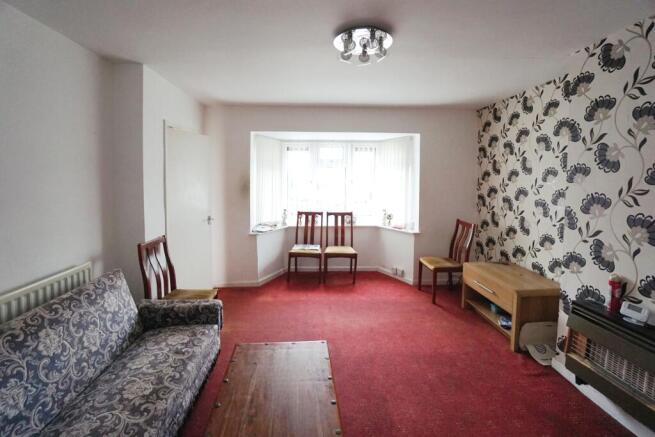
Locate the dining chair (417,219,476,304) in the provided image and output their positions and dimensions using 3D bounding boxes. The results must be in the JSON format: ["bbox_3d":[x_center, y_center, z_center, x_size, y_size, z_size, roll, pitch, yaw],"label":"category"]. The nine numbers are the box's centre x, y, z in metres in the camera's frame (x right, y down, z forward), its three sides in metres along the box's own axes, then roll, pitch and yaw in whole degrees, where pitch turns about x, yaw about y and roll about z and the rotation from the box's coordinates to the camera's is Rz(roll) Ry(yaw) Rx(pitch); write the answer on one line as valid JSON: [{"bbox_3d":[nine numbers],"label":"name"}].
[{"bbox_3d":[1.460,0.519,3.384,0.530,0.950,0.470,0,7,-3],"label":"dining chair"}]

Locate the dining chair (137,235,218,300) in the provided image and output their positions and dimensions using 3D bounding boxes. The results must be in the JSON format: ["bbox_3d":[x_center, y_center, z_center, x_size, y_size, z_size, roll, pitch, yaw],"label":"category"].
[{"bbox_3d":[-1.270,0.675,2.439,0.540,0.950,0.470,0,7,4],"label":"dining chair"}]

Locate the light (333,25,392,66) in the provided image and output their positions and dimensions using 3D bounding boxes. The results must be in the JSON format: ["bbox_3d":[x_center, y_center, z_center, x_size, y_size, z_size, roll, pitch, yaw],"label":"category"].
[{"bbox_3d":[0.228,-1.094,1.761,0.385,0.110,0.385,0,7,0],"label":"light"}]

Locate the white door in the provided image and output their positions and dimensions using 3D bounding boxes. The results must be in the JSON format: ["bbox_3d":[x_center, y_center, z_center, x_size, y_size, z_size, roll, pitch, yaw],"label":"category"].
[{"bbox_3d":[-1.425,0.079,2.912,0.045,1.980,0.720,1,7,11],"label":"white door"}]

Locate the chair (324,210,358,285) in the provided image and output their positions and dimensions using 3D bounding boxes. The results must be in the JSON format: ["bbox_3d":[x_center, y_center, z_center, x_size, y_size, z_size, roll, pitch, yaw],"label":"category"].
[{"bbox_3d":[0.172,0.419,3.991,0.460,0.950,0.530,0,7,2],"label":"chair"}]

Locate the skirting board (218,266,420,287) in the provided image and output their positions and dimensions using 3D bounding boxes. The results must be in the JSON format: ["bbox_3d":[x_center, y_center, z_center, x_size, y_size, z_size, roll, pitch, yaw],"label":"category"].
[{"bbox_3d":[-0.165,0.844,4.035,2.700,0.090,0.680,0,7,0],"label":"skirting board"}]

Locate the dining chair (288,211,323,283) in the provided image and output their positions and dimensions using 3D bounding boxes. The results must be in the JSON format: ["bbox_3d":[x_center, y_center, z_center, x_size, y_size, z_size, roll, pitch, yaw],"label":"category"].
[{"bbox_3d":[-0.315,0.414,4.020,0.460,0.950,0.530,0,7,2],"label":"dining chair"}]

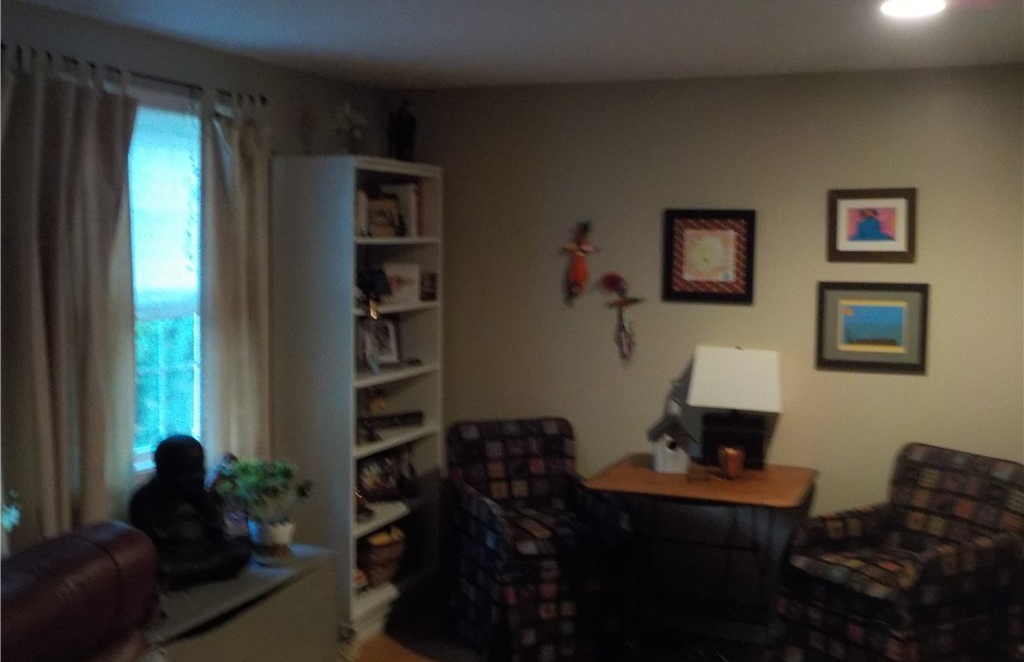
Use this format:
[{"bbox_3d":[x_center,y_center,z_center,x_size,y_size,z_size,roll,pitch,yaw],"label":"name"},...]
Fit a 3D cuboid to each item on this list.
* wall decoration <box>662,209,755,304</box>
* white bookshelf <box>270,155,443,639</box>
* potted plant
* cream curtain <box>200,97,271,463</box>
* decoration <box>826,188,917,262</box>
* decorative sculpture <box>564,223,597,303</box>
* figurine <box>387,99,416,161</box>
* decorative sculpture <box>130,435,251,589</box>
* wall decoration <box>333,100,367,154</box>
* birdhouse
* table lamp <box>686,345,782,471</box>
[{"bbox_3d":[0.847,-0.324,4.880,0.402,0.405,0.028,3,5,21],"label":"wall decoration"},{"bbox_3d":[-0.650,0.262,4.843,0.380,1.952,0.831,3,5,21],"label":"white bookshelf"},{"bbox_3d":[-0.932,0.650,4.154,0.302,0.352,0.302,1,5,0],"label":"potted plant"},{"bbox_3d":[-1.024,0.009,4.145,0.099,1.716,0.357,3,5,21],"label":"cream curtain"},{"bbox_3d":[1.518,-0.450,4.745,0.360,0.305,0.025,3,5,23],"label":"decoration"},{"bbox_3d":[0.320,-0.320,5.246,0.160,0.380,0.070,3,5,23],"label":"decorative sculpture"},{"bbox_3d":[-0.498,-0.891,5.053,0.105,0.285,0.115,5,6,40],"label":"figurine"},{"bbox_3d":[-1.093,0.614,3.806,0.380,0.473,0.275,-3,6,-41],"label":"decorative sculpture"},{"bbox_3d":[-0.696,-0.857,4.810,0.110,0.250,0.130,5,6,40],"label":"wall decoration"},{"bbox_3d":[0.674,0.481,4.802,0.180,0.245,0.165,1,5,2],"label":"birdhouse"},{"bbox_3d":[0.929,0.317,4.703,0.380,0.489,0.242,3,5,21],"label":"table lamp"}]

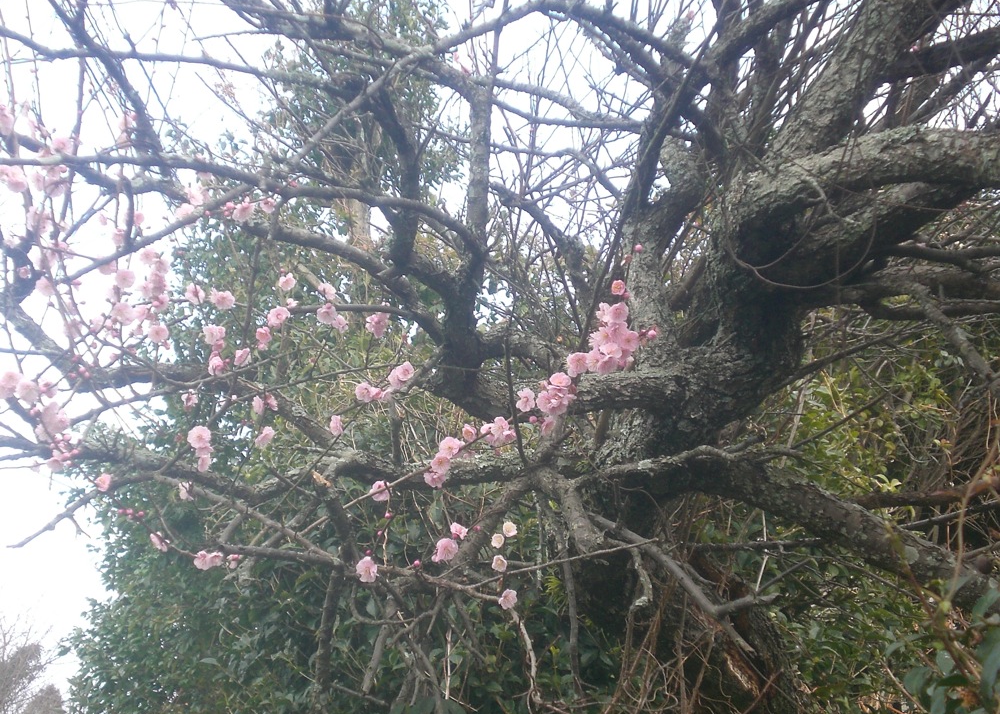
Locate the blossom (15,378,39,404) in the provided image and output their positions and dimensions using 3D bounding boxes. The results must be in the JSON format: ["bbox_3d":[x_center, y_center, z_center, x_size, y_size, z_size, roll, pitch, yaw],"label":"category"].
[{"bbox_3d":[-0.547,0.040,2.103,0.026,0.029,0.018,3,-12,-15],"label":"blossom"}]

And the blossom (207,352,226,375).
[{"bbox_3d":[-0.336,0.009,2.150,0.021,0.026,0.021,4,13,-19],"label":"blossom"}]

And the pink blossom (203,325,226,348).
[{"bbox_3d":[-0.392,-0.028,2.500,0.032,0.032,0.024,-5,9,23],"label":"pink blossom"}]

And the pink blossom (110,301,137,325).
[{"bbox_3d":[-0.439,-0.052,2.123,0.029,0.027,0.018,3,-12,-12],"label":"pink blossom"}]

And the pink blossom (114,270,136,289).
[{"bbox_3d":[-0.535,-0.111,2.600,0.030,0.024,0.020,0,6,0],"label":"pink blossom"}]

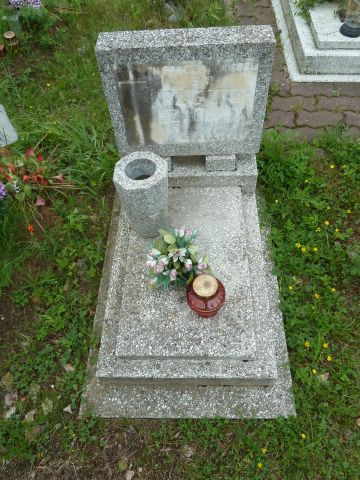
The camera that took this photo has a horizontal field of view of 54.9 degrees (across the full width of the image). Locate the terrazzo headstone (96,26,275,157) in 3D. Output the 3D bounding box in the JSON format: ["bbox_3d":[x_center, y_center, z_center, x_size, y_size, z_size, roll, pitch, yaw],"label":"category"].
[{"bbox_3d":[0.025,-0.444,1.171,0.503,0.451,0.106,-1,55,3],"label":"terrazzo headstone"}]

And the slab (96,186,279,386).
[{"bbox_3d":[0.026,0.124,1.221,0.535,0.117,0.696,-1,58,3],"label":"slab"}]

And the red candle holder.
[{"bbox_3d":[0.077,0.169,1.030,0.112,0.152,0.112,-1,58,3],"label":"red candle holder"}]

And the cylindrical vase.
[{"bbox_3d":[-0.111,-0.140,1.167,0.164,0.271,0.164,-2,58,3],"label":"cylindrical vase"}]

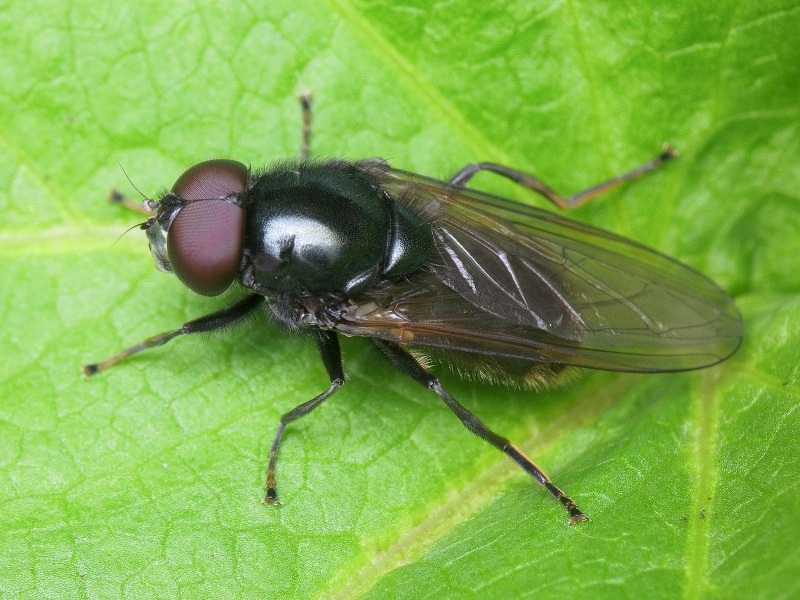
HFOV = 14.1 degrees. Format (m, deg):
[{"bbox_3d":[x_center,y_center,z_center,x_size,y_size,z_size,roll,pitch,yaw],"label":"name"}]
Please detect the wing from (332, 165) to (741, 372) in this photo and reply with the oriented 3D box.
[{"bbox_3d":[0.003,0.000,0.065,0.008,0.001,0.004,10,60,3],"label":"wing"}]

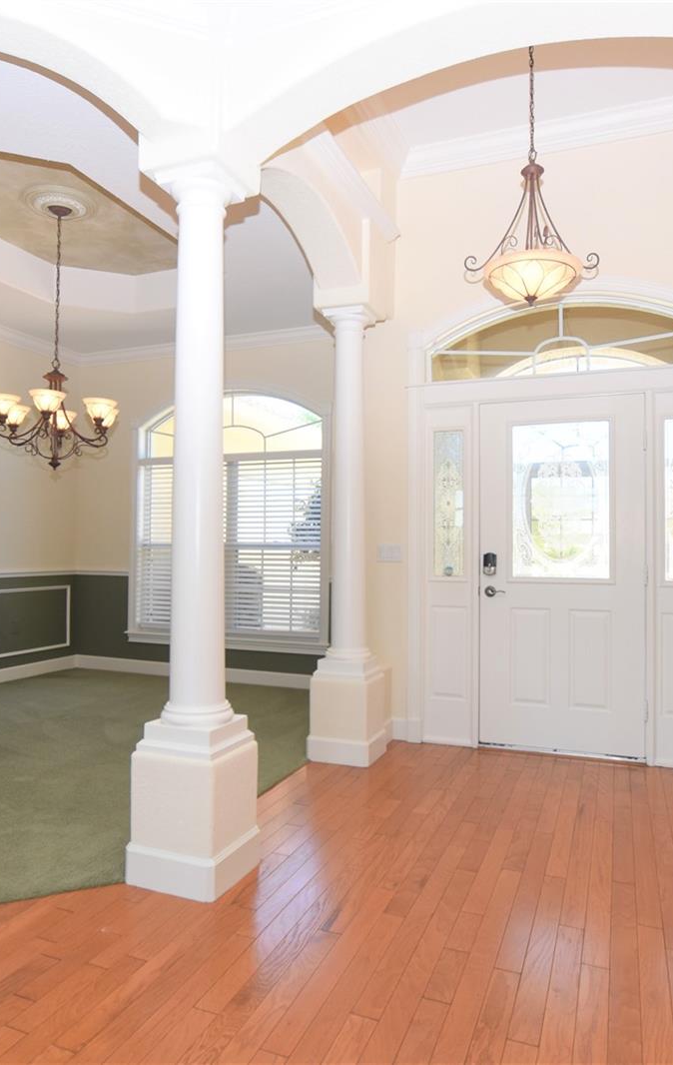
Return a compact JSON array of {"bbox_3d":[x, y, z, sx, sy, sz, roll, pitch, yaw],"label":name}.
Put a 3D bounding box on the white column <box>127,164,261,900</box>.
[{"bbox_3d":[-0.497,-0.027,2.425,0.344,2.500,0.330,0,-1,21],"label":"white column"}]

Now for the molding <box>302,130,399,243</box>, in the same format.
[{"bbox_3d":[0.102,-1.751,3.385,0.085,0.120,1.450,0,-1,21],"label":"molding"}]

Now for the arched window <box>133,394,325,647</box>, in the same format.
[{"bbox_3d":[-0.981,-0.151,5.826,1.940,2.160,0.120,0,-1,21],"label":"arched window"}]

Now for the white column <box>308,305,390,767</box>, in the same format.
[{"bbox_3d":[0.073,0.004,3.791,0.342,2.510,0.340,0,-1,21],"label":"white column"}]

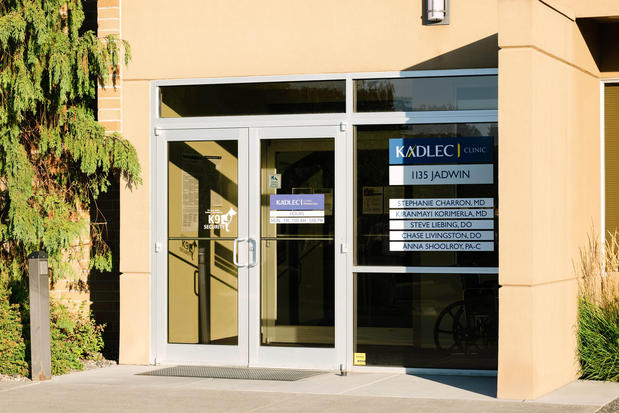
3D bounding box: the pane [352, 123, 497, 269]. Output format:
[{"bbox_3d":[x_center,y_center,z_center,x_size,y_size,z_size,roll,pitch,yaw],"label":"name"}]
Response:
[{"bbox_3d":[1.065,-0.101,13.268,1.450,1.233,0.050,0,-1,21],"label":"pane"}]

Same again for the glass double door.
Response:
[{"bbox_3d":[-0.539,0.363,13.835,1.849,2.150,0.120,0,-1,21],"label":"glass double door"}]

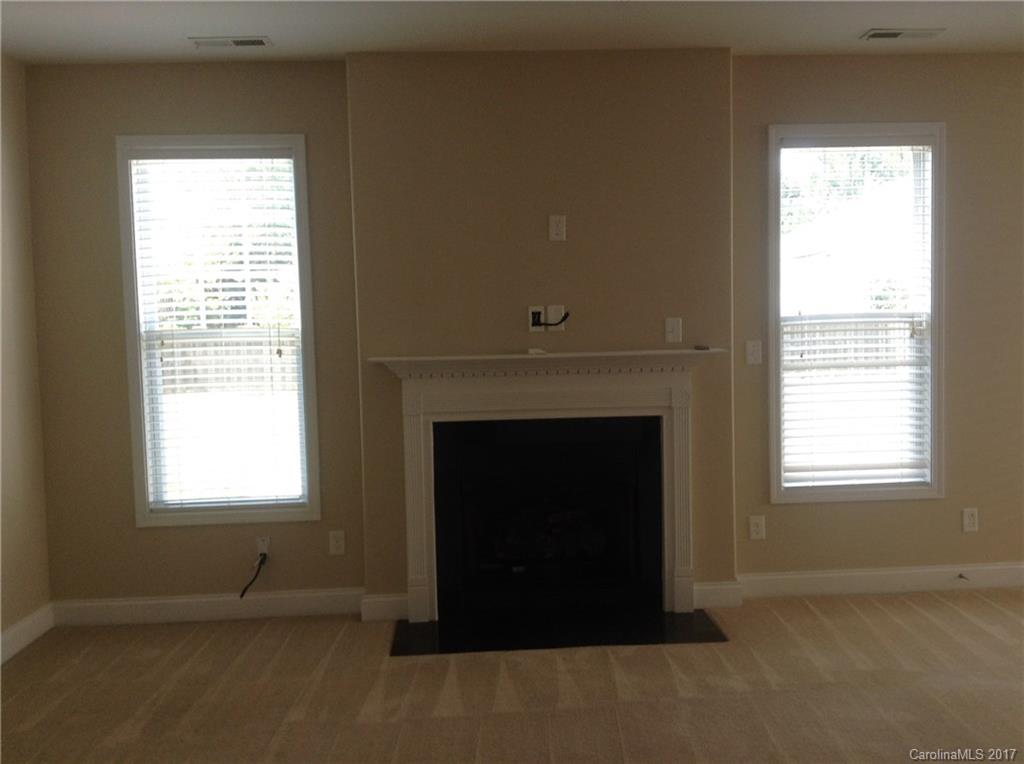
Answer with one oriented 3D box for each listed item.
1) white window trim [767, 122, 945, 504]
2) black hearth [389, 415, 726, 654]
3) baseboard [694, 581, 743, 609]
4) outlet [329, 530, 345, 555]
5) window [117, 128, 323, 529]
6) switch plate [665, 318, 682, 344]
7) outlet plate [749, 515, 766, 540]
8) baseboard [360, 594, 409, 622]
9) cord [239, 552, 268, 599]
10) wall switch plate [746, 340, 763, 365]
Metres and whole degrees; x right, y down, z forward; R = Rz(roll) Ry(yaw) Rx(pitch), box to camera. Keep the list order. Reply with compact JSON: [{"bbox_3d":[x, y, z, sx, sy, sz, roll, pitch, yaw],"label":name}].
[{"bbox_3d":[1.746,-0.342,4.945,0.896,1.895,0.100,-2,4,-3],"label":"white window trim"},{"bbox_3d":[0.191,0.673,4.513,1.493,0.962,0.550,-2,4,-3],"label":"black hearth"},{"bbox_3d":[1.019,1.052,4.832,0.240,0.129,0.018,-2,4,-3],"label":"baseboard"},{"bbox_3d":[-0.866,0.795,4.829,0.072,0.116,0.010,-2,4,-3],"label":"outlet"},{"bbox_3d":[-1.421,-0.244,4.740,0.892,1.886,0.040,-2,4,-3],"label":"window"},{"bbox_3d":[0.791,-0.251,4.744,0.073,0.117,0.010,-2,4,-3],"label":"switch plate"},{"bbox_3d":[1.247,0.738,4.948,0.072,0.116,0.010,-2,4,-3],"label":"outlet plate"},{"bbox_3d":[-0.620,1.103,4.755,0.227,0.124,0.018,-2,4,-3],"label":"baseboard"},{"bbox_3d":[-1.279,0.957,4.817,0.139,0.225,0.060,-2,4,-3],"label":"cord"},{"bbox_3d":[1.219,-0.146,4.896,0.071,0.116,0.010,-2,4,-3],"label":"wall switch plate"}]

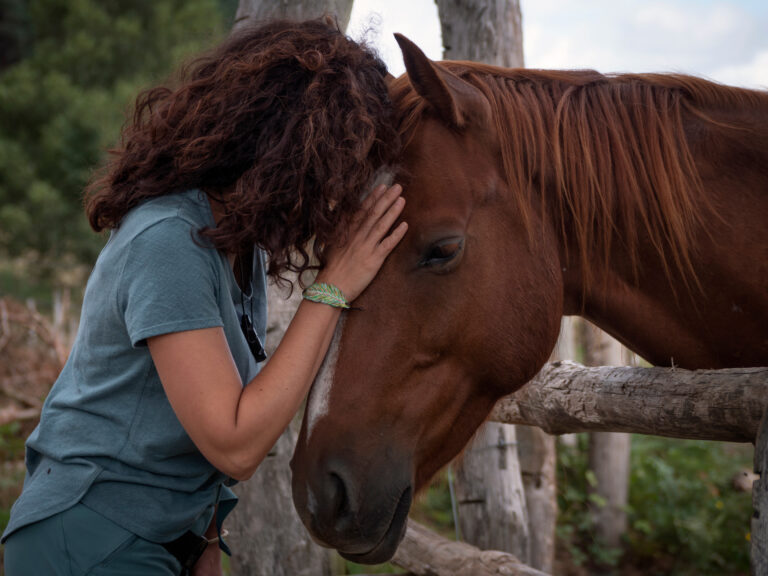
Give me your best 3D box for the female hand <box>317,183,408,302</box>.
[{"bbox_3d":[-0.026,-0.059,3.460,0.085,0.172,0.050,40,13,20],"label":"female hand"}]

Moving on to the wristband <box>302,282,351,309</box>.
[{"bbox_3d":[-0.072,0.011,3.470,0.058,0.026,0.047,26,6,16],"label":"wristband"}]

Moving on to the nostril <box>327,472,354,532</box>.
[{"bbox_3d":[-0.055,0.272,3.450,0.036,0.076,0.032,-7,0,24],"label":"nostril"}]

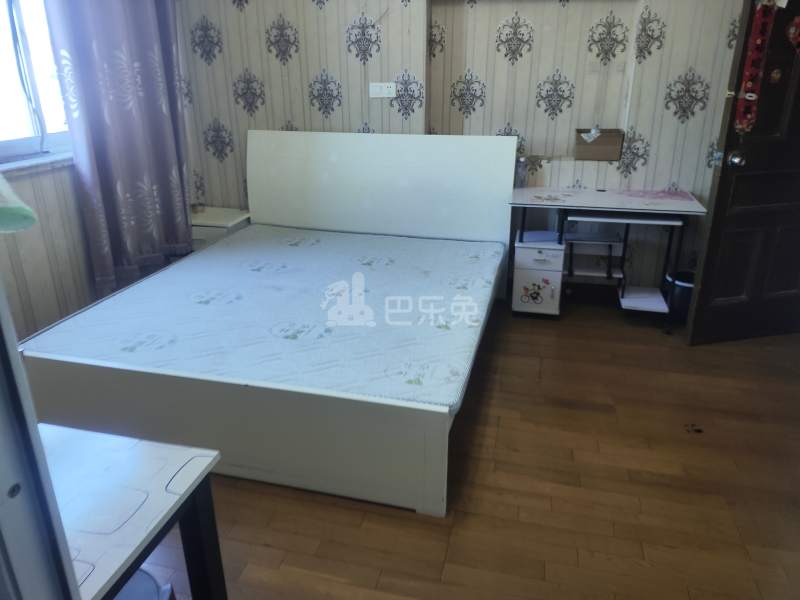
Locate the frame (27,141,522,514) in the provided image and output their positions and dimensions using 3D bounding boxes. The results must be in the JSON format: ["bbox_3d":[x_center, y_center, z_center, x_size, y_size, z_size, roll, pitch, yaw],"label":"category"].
[{"bbox_3d":[-0.435,-0.200,3.046,1.850,1.090,2.139,5,23,14],"label":"frame"}]

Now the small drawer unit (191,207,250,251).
[{"bbox_3d":[-1.397,-0.401,4.345,0.580,0.475,0.470,5,23,13],"label":"small drawer unit"}]

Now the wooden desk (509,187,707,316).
[{"bbox_3d":[1.236,-0.282,3.669,1.065,0.732,0.580,5,23,13],"label":"wooden desk"}]

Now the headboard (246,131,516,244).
[{"bbox_3d":[-0.173,-0.594,4.006,1.874,1.073,0.110,5,23,13],"label":"headboard"}]

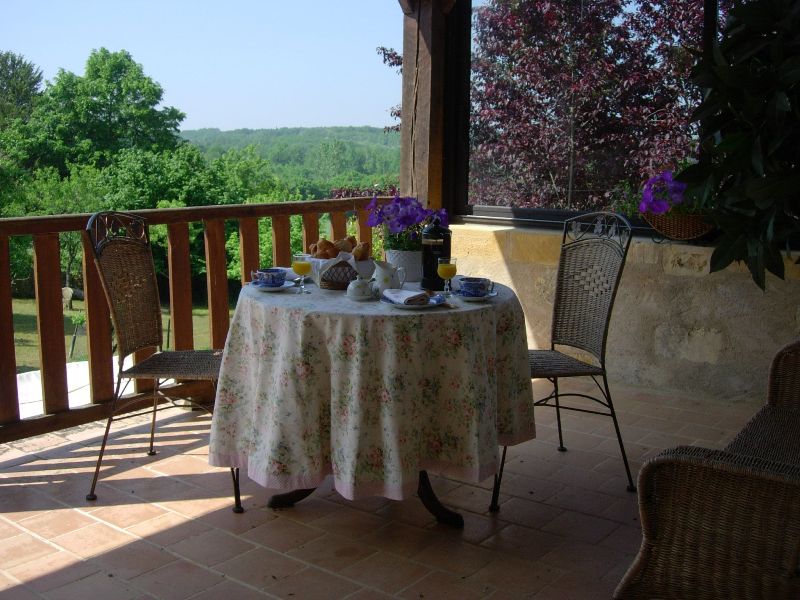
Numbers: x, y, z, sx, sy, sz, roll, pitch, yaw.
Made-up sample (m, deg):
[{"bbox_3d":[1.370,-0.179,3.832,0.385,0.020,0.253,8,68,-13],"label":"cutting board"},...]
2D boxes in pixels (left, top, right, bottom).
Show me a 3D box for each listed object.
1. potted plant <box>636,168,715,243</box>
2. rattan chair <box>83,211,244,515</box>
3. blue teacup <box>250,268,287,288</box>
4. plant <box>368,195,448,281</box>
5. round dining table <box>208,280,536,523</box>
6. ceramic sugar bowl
[{"bbox_3d":[1.422,-0.490,4.484,0.410,0.365,0.320,7,11,38],"label":"potted plant"},{"bbox_3d":[-0.789,0.183,3.258,0.615,1.019,0.518,2,9,12],"label":"rattan chair"},{"bbox_3d":[-0.486,-0.087,3.245,0.132,0.066,0.110,0,9,0],"label":"blue teacup"},{"bbox_3d":[0.029,-0.239,3.422,0.315,0.335,0.290,0,9,0],"label":"plant"},{"bbox_3d":[-0.095,0.251,3.233,1.195,0.578,1.171,0,9,0],"label":"round dining table"},{"bbox_3d":[-0.133,-0.046,3.017,0.105,0.079,0.100,0,9,0],"label":"ceramic sugar bowl"}]

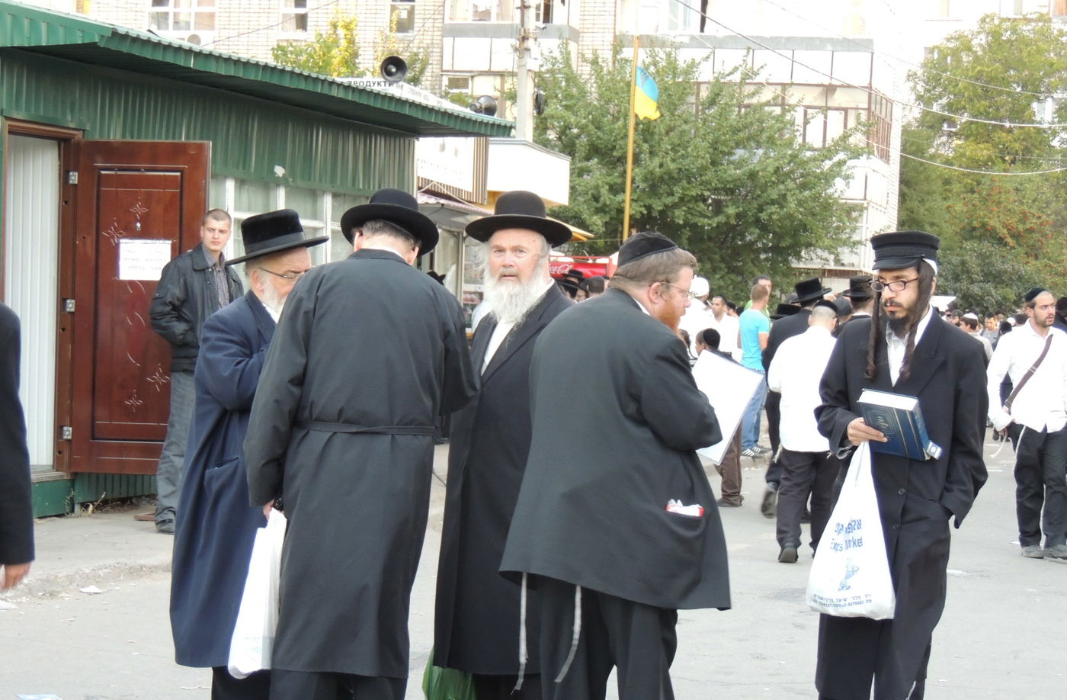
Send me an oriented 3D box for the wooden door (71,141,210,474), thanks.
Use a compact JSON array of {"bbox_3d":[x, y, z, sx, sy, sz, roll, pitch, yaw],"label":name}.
[{"bbox_3d":[-2.321,-0.249,16.400,0.810,1.970,0.060,2,1,8],"label":"wooden door"}]

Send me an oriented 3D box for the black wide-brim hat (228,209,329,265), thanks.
[{"bbox_3d":[-0.805,-0.358,8.700,0.345,0.120,0.310,-13,3,25],"label":"black wide-brim hat"}]

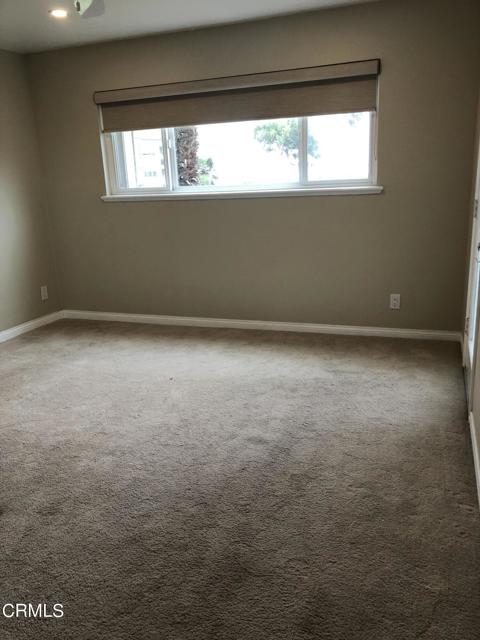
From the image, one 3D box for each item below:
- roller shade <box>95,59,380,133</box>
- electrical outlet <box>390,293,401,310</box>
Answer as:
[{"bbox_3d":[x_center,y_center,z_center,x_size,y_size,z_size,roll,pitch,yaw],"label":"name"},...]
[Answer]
[{"bbox_3d":[-0.106,-1.697,4.016,2.291,0.317,0.100,3,17,20],"label":"roller shade"},{"bbox_3d":[1.210,-0.141,4.027,0.071,0.116,0.008,3,17,20],"label":"electrical outlet"}]

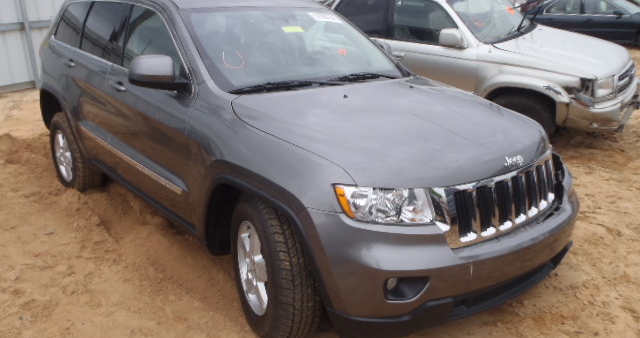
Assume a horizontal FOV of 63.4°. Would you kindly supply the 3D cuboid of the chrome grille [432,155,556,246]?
[{"bbox_3d":[0.867,0.140,2.410,0.990,0.310,0.190,-13,21,-39],"label":"chrome grille"}]

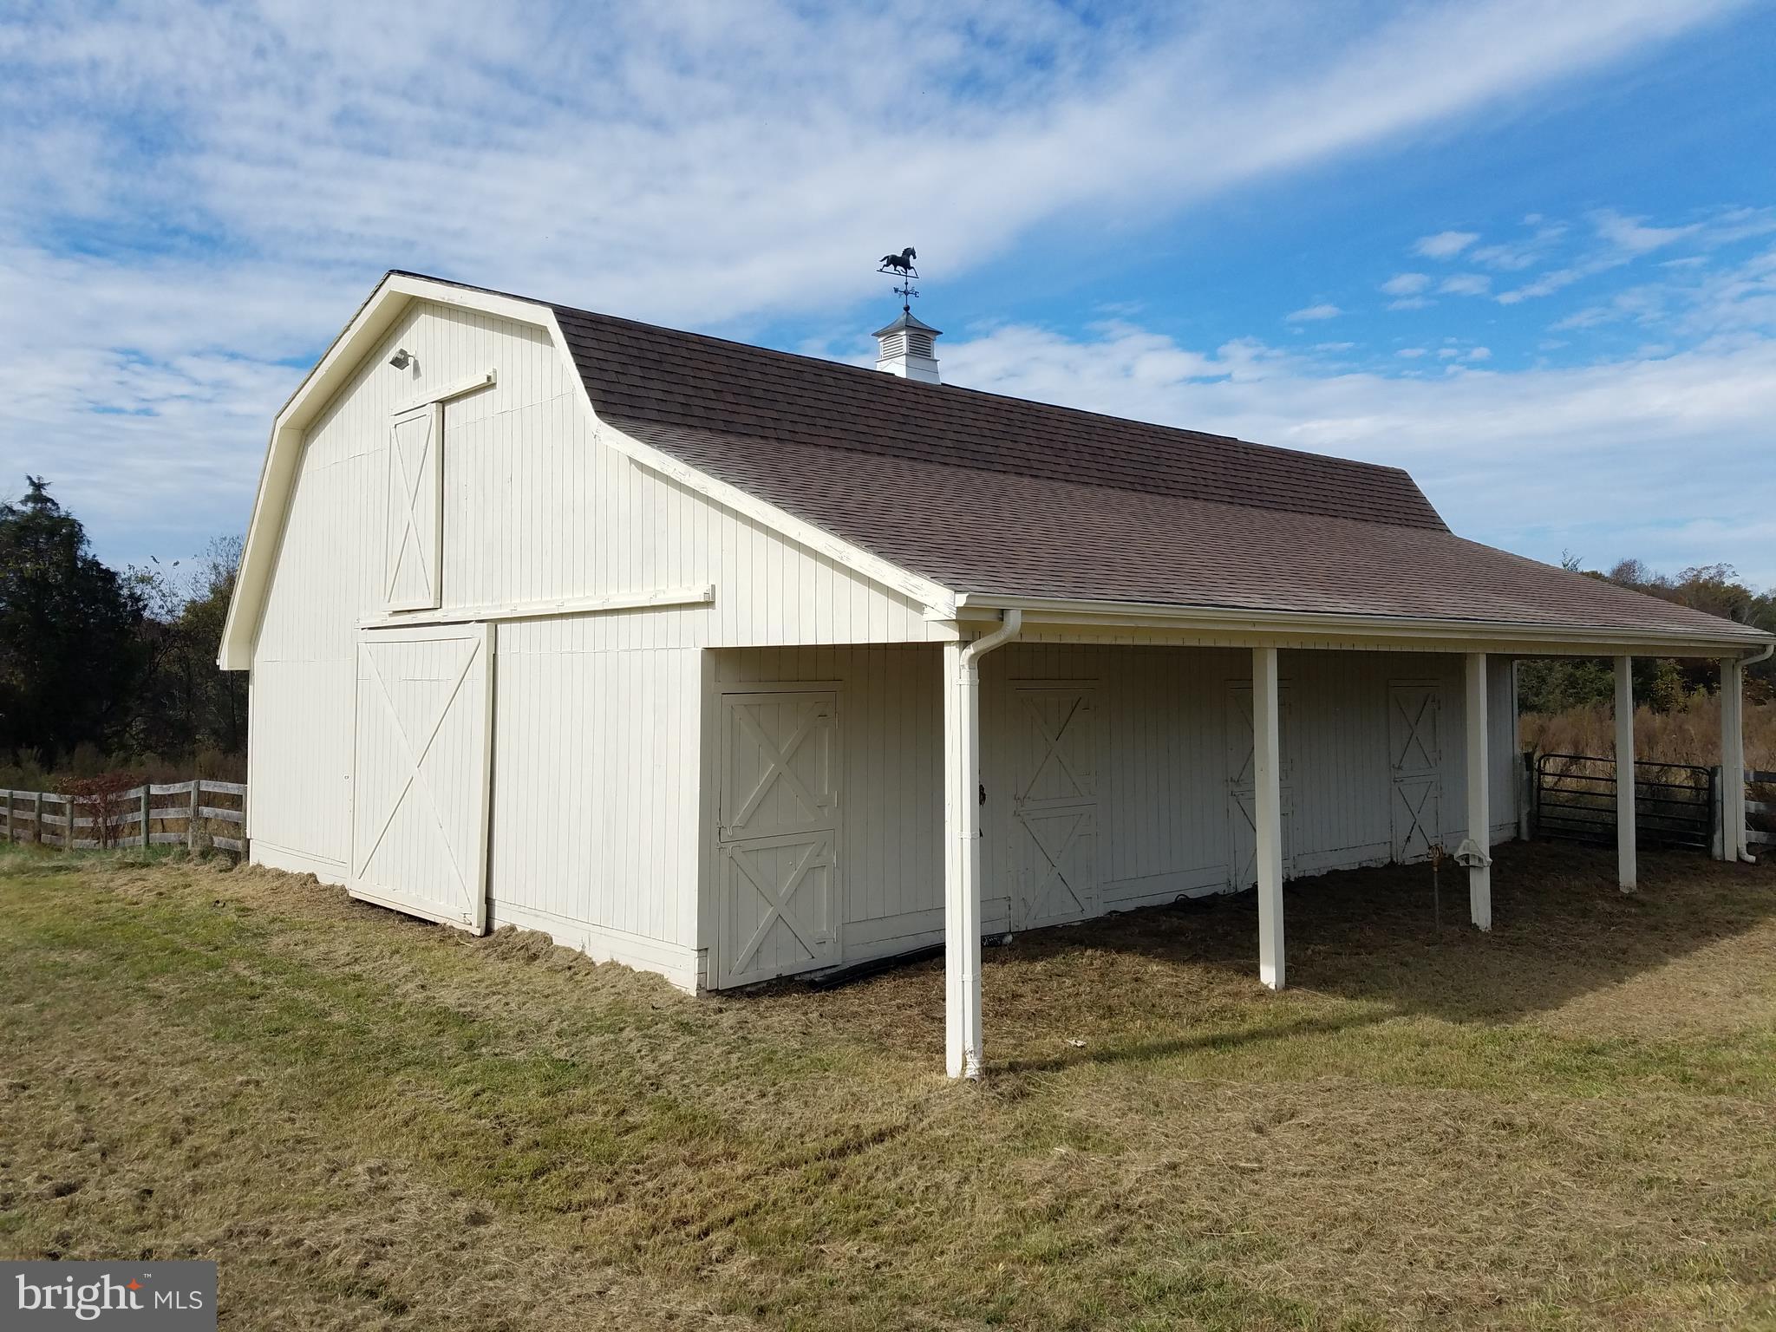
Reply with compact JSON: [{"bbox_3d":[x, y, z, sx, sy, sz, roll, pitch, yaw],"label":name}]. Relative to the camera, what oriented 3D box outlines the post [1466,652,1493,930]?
[{"bbox_3d":[5.927,1.248,13.360,0.142,2.729,0.142,1,-1,-42],"label":"post"}]

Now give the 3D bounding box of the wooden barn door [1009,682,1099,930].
[{"bbox_3d":[1.681,1.362,13.366,1.253,2.402,0.070,1,-1,-42],"label":"wooden barn door"}]

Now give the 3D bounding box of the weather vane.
[{"bbox_3d":[0.158,-5.762,19.837,0.718,1.028,0.400,0,-1,-30],"label":"weather vane"}]

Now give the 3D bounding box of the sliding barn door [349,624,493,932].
[{"bbox_3d":[-5.110,1.134,14.509,0.130,3.092,3.453,1,-1,-42],"label":"sliding barn door"}]

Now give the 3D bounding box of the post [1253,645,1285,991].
[{"bbox_3d":[3.103,1.230,10.850,0.142,2.738,0.142,1,-1,-42],"label":"post"}]

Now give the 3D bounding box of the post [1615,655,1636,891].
[{"bbox_3d":[8.813,1.268,15.926,0.143,2.780,0.143,1,-1,-42],"label":"post"}]

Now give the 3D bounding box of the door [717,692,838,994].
[{"bbox_3d":[-0.887,1.380,11.082,1.211,2.373,0.070,1,-1,-42],"label":"door"}]

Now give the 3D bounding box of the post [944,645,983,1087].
[{"bbox_3d":[0.474,1.218,8.512,0.150,2.759,0.150,1,-1,-42],"label":"post"}]

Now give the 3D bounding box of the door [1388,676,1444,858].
[{"bbox_3d":[7.270,1.415,18.334,1.393,2.429,0.070,1,-1,-42],"label":"door"}]

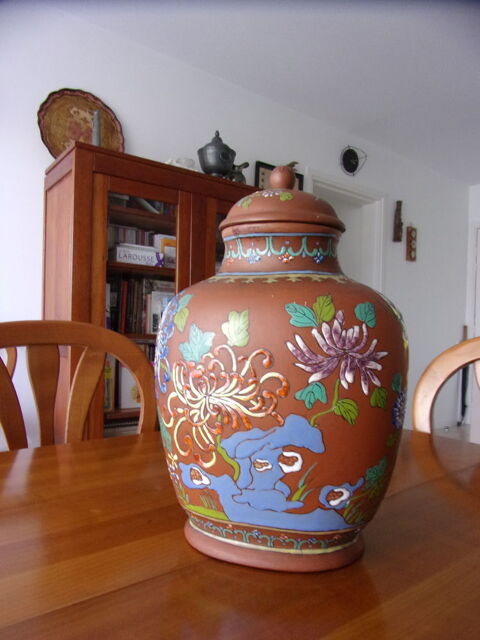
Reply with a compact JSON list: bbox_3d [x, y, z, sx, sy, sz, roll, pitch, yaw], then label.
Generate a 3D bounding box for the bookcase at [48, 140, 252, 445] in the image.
[{"bbox_3d":[-0.332,0.159,2.241,1.132,1.693,0.474,1,0,-37],"label":"bookcase"}]

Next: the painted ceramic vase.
[{"bbox_3d":[0.049,0.031,0.569,0.311,0.456,0.311,1,0,0],"label":"painted ceramic vase"}]

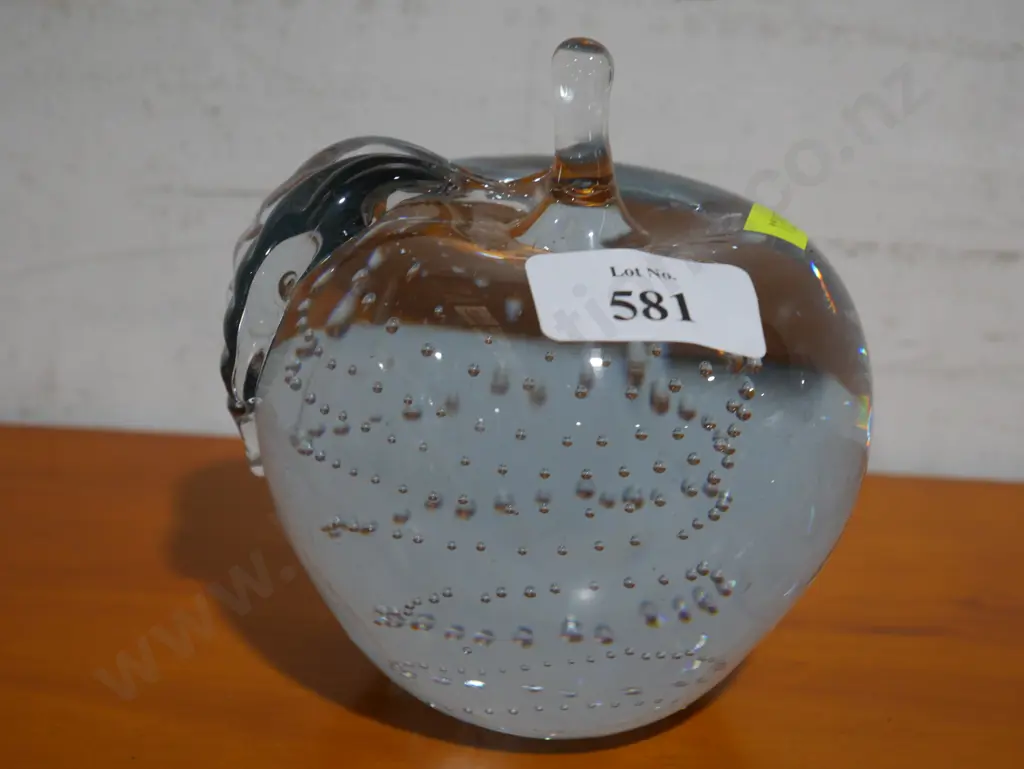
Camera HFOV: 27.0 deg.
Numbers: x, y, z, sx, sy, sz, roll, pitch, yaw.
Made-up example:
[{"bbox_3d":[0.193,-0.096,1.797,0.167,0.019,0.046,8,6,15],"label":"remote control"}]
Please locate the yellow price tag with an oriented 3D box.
[{"bbox_3d":[0.050,-0.029,0.400,0.013,0.003,0.018,19,18,-1],"label":"yellow price tag"}]

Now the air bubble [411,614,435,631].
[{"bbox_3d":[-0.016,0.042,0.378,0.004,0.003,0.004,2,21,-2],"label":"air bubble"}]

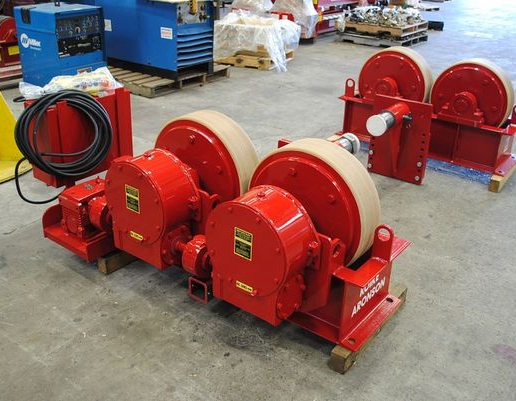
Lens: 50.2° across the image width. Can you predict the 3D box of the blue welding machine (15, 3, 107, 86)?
[{"bbox_3d":[-2.055,-1.561,5.909,0.600,0.988,0.620,18,29,29],"label":"blue welding machine"}]

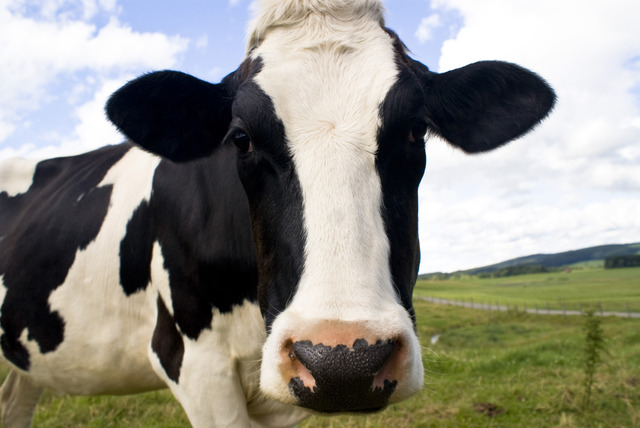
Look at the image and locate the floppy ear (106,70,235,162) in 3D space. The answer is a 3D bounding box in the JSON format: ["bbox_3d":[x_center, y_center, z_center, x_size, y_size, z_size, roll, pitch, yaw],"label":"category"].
[{"bbox_3d":[-0.213,-0.139,0.760,0.187,0.130,0.075,-1,-6,9],"label":"floppy ear"}]

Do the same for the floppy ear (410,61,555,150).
[{"bbox_3d":[0.236,-0.153,0.760,0.200,0.130,0.075,1,-6,-9],"label":"floppy ear"}]

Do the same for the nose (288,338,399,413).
[{"bbox_3d":[0.025,0.168,0.560,0.112,0.080,0.050,0,-6,-3],"label":"nose"}]

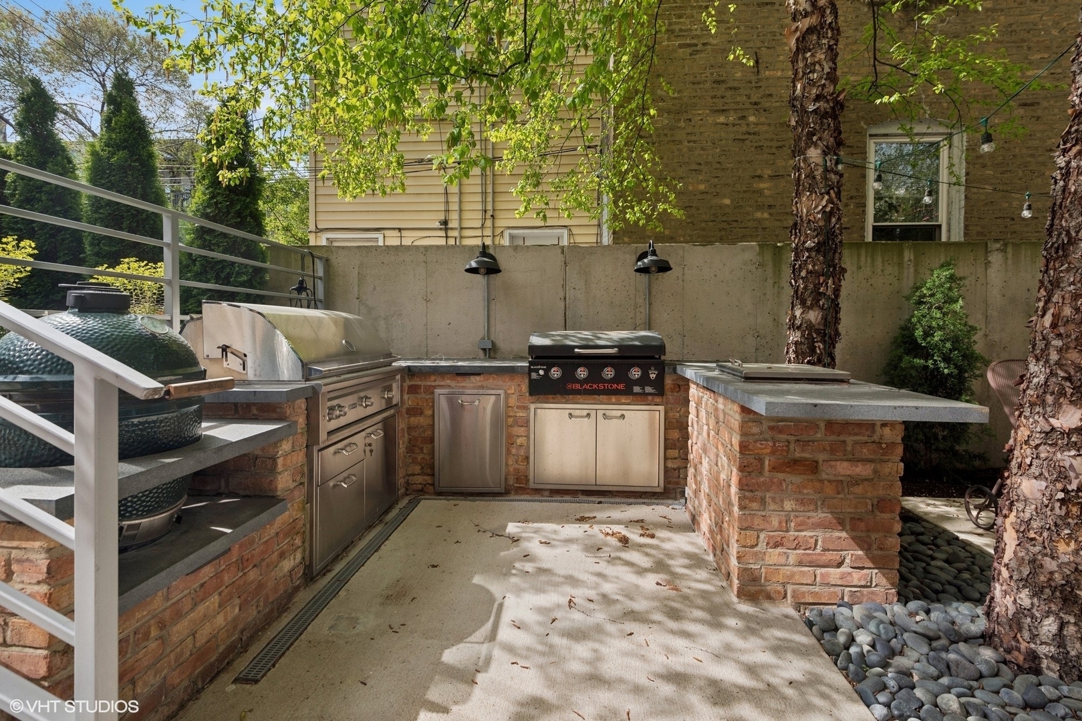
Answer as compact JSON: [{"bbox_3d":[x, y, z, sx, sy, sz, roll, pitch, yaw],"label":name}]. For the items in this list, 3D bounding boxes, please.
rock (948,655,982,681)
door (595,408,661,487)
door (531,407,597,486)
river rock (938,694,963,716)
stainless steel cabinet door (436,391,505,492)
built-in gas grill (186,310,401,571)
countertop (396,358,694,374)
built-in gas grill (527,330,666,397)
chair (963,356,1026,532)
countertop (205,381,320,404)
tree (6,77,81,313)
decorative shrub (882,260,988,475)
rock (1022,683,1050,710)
[{"bbox_3d":[1.276,0.926,1.448,0.067,0.050,0.086,0,3,-15],"label":"rock"},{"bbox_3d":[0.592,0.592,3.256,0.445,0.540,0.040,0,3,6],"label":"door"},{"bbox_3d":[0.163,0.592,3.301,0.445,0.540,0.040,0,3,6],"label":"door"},{"bbox_3d":[1.246,1.047,1.472,0.072,0.045,0.058,2,4,37],"label":"river rock"},{"bbox_3d":[-0.484,0.554,3.300,0.475,0.690,0.060,0,2,5],"label":"stainless steel cabinet door"},{"bbox_3d":[-1.236,0.313,2.558,0.650,1.190,1.000,1,2,3],"label":"built-in gas grill"},{"bbox_3d":[0.051,0.044,3.685,2.060,0.050,0.740,0,3,6],"label":"countertop"},{"bbox_3d":[0.408,0.004,3.546,0.920,0.430,0.600,0,3,6],"label":"built-in gas grill"},{"bbox_3d":[2.819,0.499,2.618,0.620,0.980,0.780,0,3,6],"label":"chair"},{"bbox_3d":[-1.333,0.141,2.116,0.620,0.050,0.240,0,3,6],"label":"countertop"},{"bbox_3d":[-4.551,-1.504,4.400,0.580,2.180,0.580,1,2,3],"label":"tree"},{"bbox_3d":[3.021,0.071,3.703,0.680,1.680,0.680,1,2,3],"label":"decorative shrub"},{"bbox_3d":[1.373,0.932,1.334,0.070,0.050,0.060,-2,3,-42],"label":"rock"}]

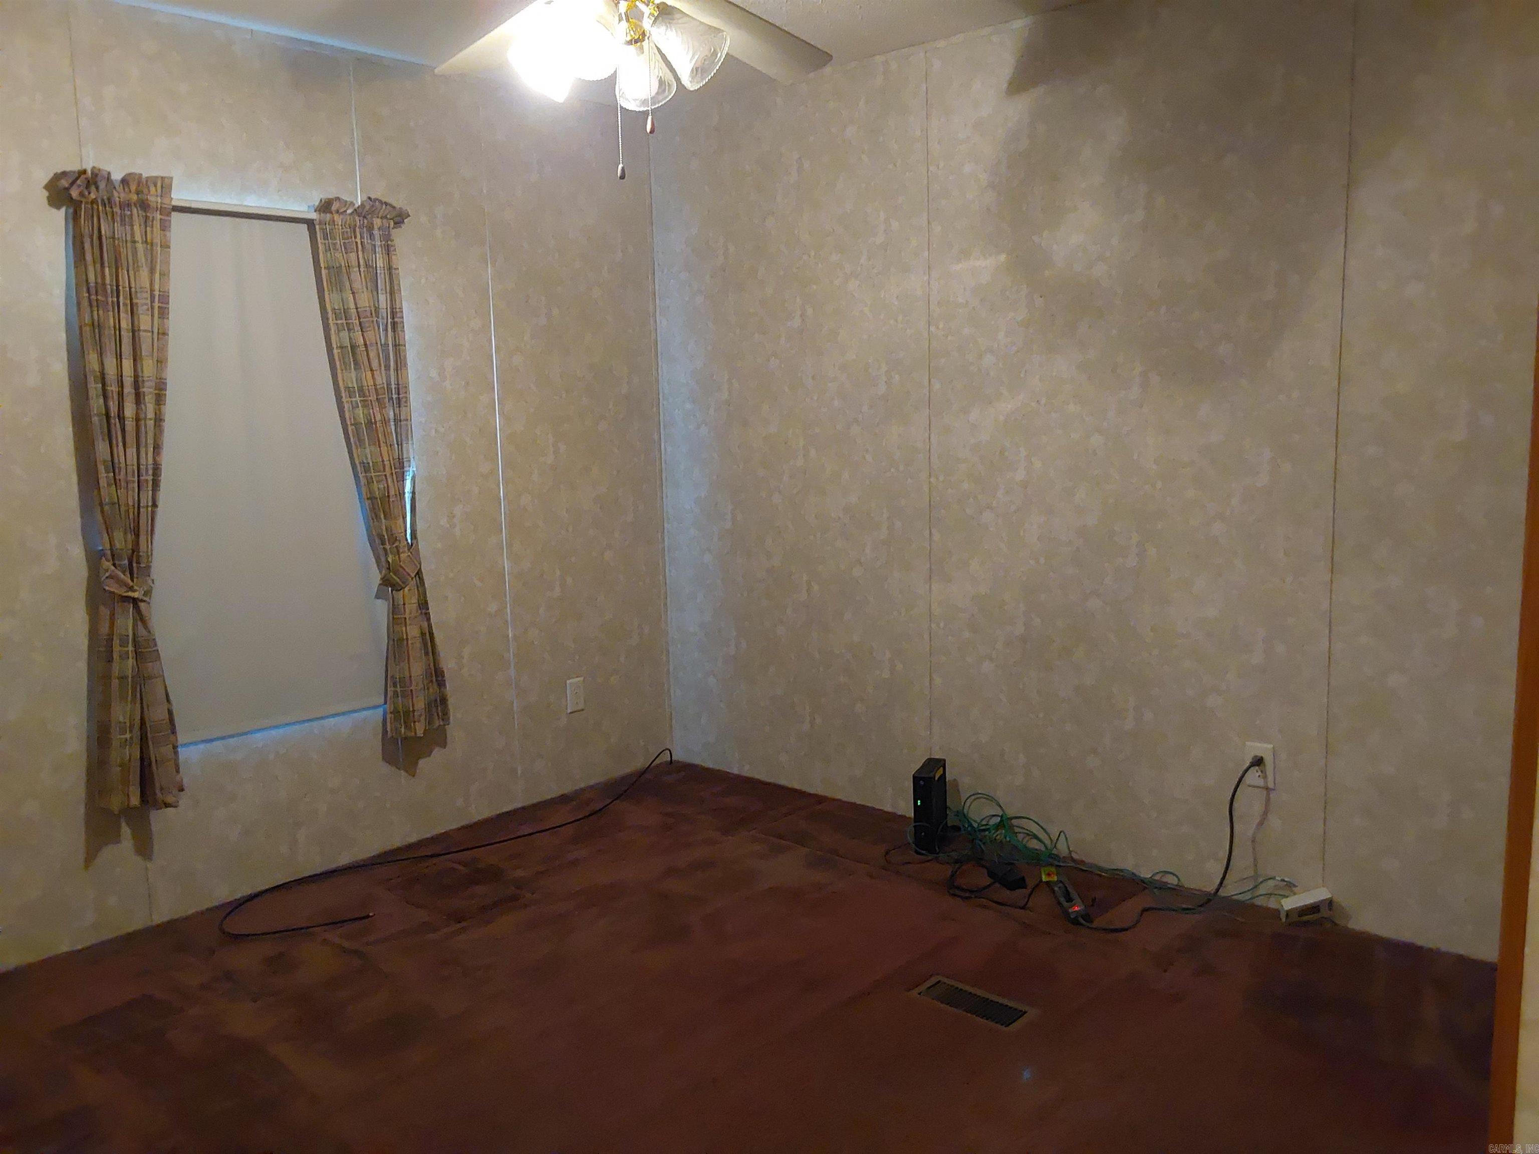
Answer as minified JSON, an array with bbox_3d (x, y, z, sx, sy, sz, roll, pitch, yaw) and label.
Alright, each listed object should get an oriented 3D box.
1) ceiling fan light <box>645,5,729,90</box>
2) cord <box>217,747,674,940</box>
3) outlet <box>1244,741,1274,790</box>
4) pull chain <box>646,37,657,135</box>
[{"bbox_3d":[-0.152,-0.957,2.215,0.120,0.135,0.120,-43,-13,-13],"label":"ceiling fan light"},{"bbox_3d":[-0.830,0.807,3.959,0.410,0.075,1.810,6,11,42],"label":"cord"},{"bbox_3d":[1.290,0.496,3.272,0.071,0.117,0.010,6,11,42],"label":"outlet"},{"bbox_3d":[-0.210,-0.875,2.221,0.015,0.165,0.015,-1,8,0],"label":"pull chain"}]

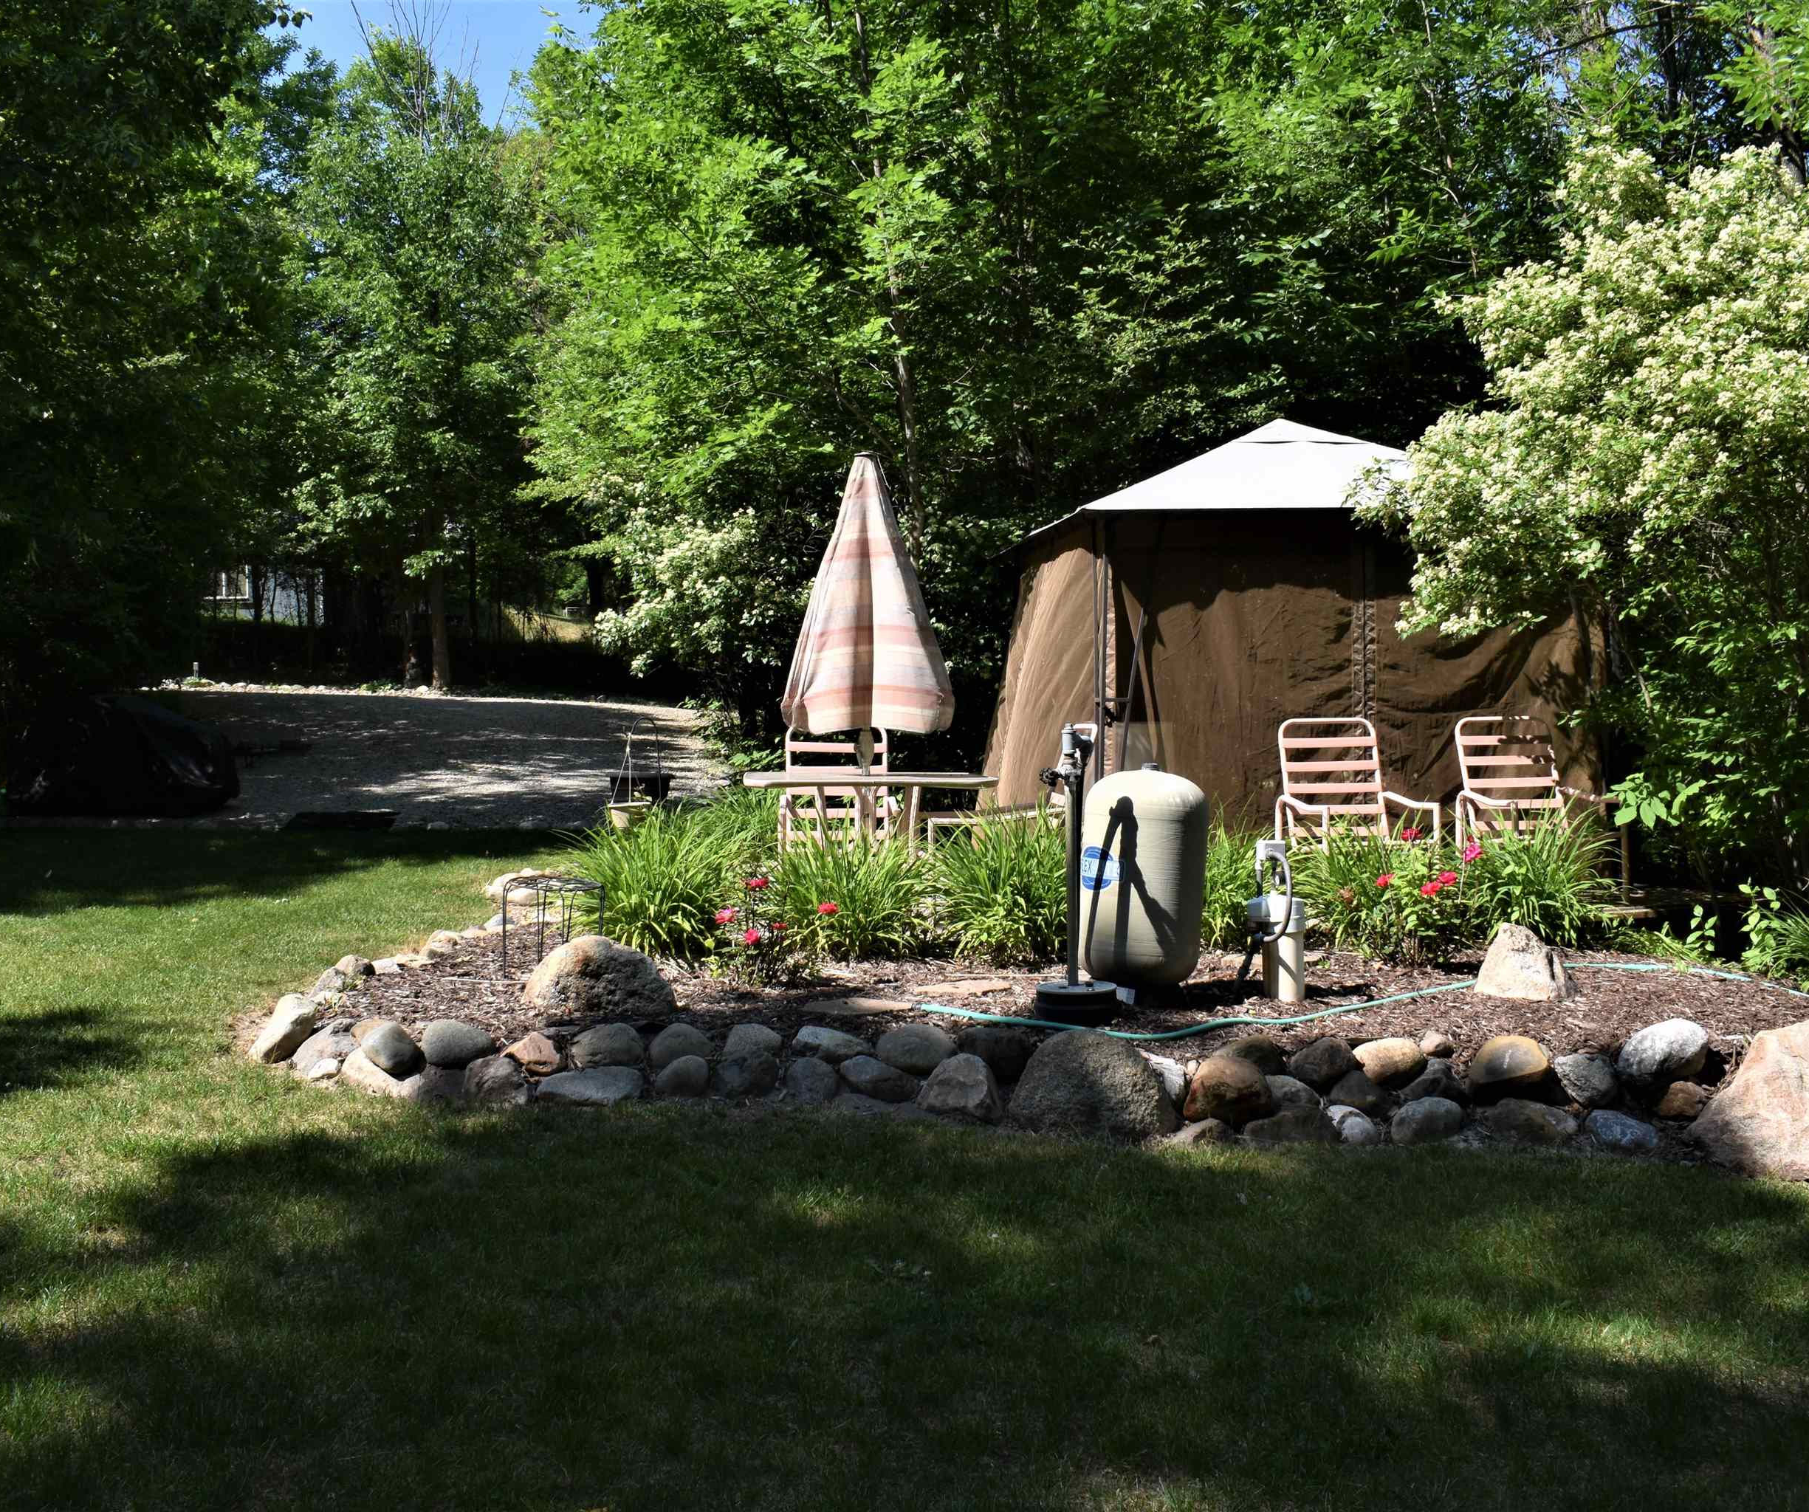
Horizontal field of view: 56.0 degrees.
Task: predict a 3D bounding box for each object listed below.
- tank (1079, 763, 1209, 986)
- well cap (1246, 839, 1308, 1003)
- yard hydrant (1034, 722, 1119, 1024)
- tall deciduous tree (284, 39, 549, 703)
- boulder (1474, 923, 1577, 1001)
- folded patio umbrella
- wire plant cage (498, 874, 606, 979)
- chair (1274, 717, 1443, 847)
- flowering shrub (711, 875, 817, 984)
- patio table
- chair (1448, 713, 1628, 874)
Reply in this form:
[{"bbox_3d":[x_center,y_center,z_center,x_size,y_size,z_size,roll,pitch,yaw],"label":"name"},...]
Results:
[{"bbox_3d":[1.020,0.499,7.261,0.530,0.955,0.530,0,1,0],"label":"tank"},{"bbox_3d":[1.480,0.648,6.784,0.240,0.635,0.240,0,1,0],"label":"well cap"},{"bbox_3d":[0.640,0.424,6.370,0.310,1.100,0.310,0,1,0],"label":"yard hydrant"},{"bbox_3d":[-7.700,-6.283,26.881,4.100,10.500,4.100,0,1,0],"label":"tall deciduous tree"},{"bbox_3d":[2.510,0.814,6.897,0.410,0.300,0.340,0,1,0],"label":"boulder"},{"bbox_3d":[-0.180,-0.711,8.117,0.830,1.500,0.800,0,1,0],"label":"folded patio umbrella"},{"bbox_3d":[-1.550,0.761,7.516,0.470,0.420,0.450,0,1,0],"label":"wire plant cage"},{"bbox_3d":[2.350,0.296,9.038,0.640,0.990,0.780,0,1,-18],"label":"chair"},{"bbox_3d":[-0.600,0.741,7.266,0.440,0.430,0.420,0,1,0],"label":"flowering shrub"},{"bbox_3d":[-0.165,0.451,8.140,1.200,0.715,1.130,0,1,0],"label":"patio table"},{"bbox_3d":[3.490,0.287,9.508,0.640,0.990,0.780,0,1,-20],"label":"chair"}]

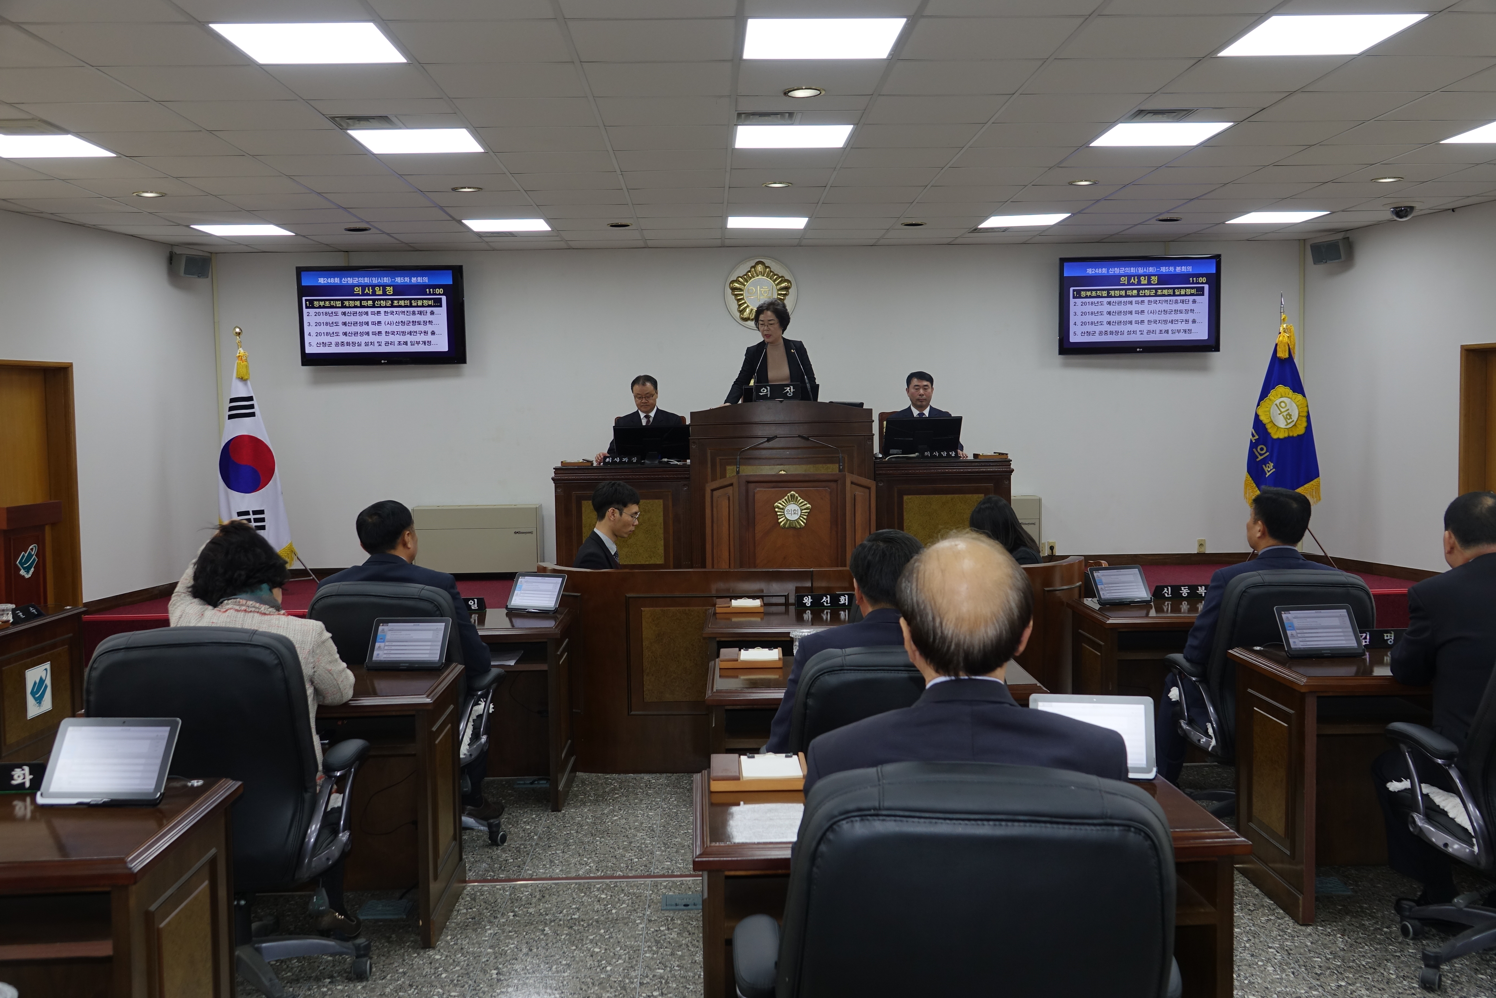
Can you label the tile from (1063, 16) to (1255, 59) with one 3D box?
[{"bbox_3d":[1.476,-1.690,4.852,0.600,0.020,0.585,-1,4,-2],"label":"tile"}]

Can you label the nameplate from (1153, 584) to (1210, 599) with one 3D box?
[{"bbox_3d":[1.915,0.403,5.853,0.280,0.068,0.060,-1,4,-2],"label":"nameplate"}]

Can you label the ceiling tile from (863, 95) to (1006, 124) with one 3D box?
[{"bbox_3d":[0.867,-1.802,6.149,0.598,0.020,0.592,-1,4,-2],"label":"ceiling tile"}]

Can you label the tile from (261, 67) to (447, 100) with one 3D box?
[{"bbox_3d":[-1.564,-1.676,5.328,0.600,0.020,0.585,-1,4,-2],"label":"tile"}]

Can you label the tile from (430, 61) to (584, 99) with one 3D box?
[{"bbox_3d":[-0.978,-1.715,5.446,0.595,0.020,0.585,-1,4,-2],"label":"tile"}]

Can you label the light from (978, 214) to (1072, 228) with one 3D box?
[{"bbox_3d":[2.014,-2.046,9.700,0.590,0.050,0.585,-1,4,-2],"label":"light"}]

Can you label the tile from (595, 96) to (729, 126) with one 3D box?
[{"bbox_3d":[-0.378,-1.761,6.042,0.595,0.020,0.585,-1,4,-2],"label":"tile"}]

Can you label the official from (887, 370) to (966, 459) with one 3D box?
[{"bbox_3d":[1.257,-0.235,9.312,0.560,1.320,0.720,-1,4,-2],"label":"official"}]

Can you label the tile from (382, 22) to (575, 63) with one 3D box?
[{"bbox_3d":[-0.973,-1.698,4.924,0.598,0.020,0.592,-1,4,-2],"label":"tile"}]

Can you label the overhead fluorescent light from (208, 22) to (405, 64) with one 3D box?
[{"bbox_3d":[-1.548,-1.656,4.770,0.585,0.050,0.570,-1,4,-2],"label":"overhead fluorescent light"}]

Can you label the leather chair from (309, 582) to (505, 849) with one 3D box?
[{"bbox_3d":[-1.222,0.768,4.813,0.660,1.020,0.700,-1,4,1],"label":"leather chair"}]

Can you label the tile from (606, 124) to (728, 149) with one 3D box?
[{"bbox_3d":[-0.394,-1.797,6.621,0.595,0.020,0.585,-1,4,-2],"label":"tile"}]

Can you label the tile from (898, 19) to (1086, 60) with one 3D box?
[{"bbox_3d":[0.872,-1.679,4.830,0.590,0.020,0.575,-1,4,-2],"label":"tile"}]

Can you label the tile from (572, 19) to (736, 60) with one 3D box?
[{"bbox_3d":[-0.338,-1.661,4.803,0.600,0.020,0.585,-1,4,-2],"label":"tile"}]

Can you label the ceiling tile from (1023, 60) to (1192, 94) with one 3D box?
[{"bbox_3d":[1.462,-1.723,5.400,0.590,0.020,0.575,-1,4,-2],"label":"ceiling tile"}]

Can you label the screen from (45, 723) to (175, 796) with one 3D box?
[{"bbox_3d":[-1.283,0.526,2.682,0.230,0.150,0.012,-1,-31,5],"label":"screen"}]

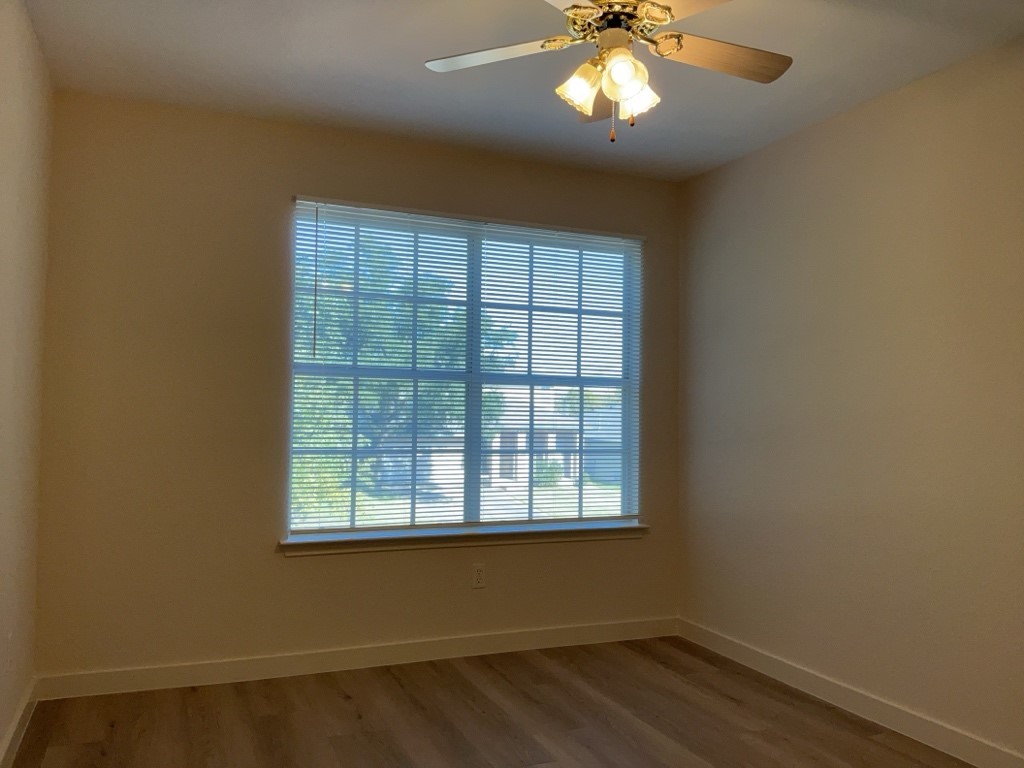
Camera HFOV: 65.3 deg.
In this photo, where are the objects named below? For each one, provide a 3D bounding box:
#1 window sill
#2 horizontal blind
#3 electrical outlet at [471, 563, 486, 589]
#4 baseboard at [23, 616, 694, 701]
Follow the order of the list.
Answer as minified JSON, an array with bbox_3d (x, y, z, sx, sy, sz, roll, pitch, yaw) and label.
[{"bbox_3d":[-0.168,0.759,3.895,1.873,0.067,0.100,2,-3,-22],"label":"window sill"},{"bbox_3d":[-0.152,-0.056,3.901,1.800,1.493,0.050,2,-3,-22],"label":"horizontal blind"},{"bbox_3d":[-0.157,0.931,3.871,0.070,0.114,0.009,2,-3,-22],"label":"electrical outlet"},{"bbox_3d":[-0.491,1.253,3.718,3.010,0.090,0.016,2,-3,-22],"label":"baseboard"}]

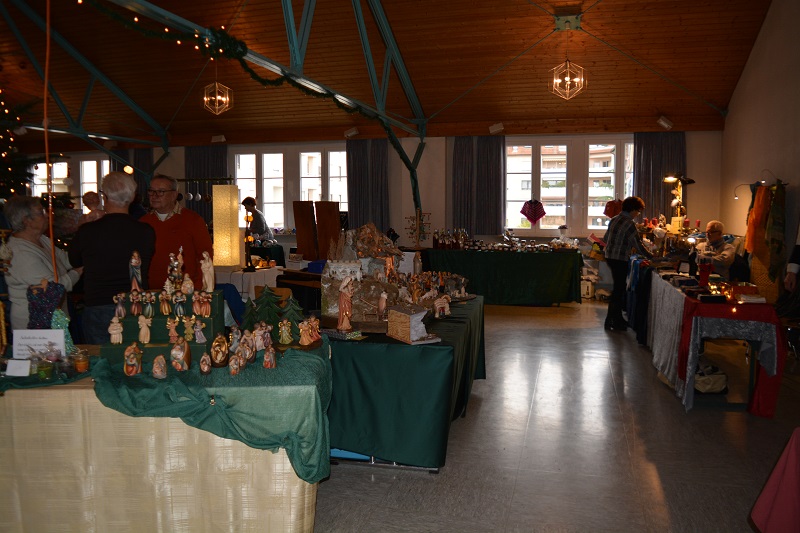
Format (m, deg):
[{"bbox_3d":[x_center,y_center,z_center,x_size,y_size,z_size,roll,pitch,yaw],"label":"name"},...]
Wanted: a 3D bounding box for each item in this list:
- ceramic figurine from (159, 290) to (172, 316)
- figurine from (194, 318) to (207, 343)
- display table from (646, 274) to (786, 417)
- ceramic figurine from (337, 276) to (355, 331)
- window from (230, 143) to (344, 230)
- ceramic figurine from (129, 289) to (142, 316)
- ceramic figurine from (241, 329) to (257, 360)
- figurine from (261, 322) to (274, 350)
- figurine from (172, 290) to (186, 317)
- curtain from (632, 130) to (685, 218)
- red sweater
[{"bbox_3d":[-1.173,0.185,3.000,0.063,0.125,0.055,-1,5,-13],"label":"ceramic figurine"},{"bbox_3d":[-0.943,0.305,2.842,0.053,0.107,0.042,0,6,0],"label":"figurine"},{"bbox_3d":[2.535,0.537,5.065,0.660,0.790,1.880,1,7,15],"label":"display table"},{"bbox_3d":[-0.314,0.219,3.450,0.095,0.316,0.092,5,7,41],"label":"ceramic figurine"},{"bbox_3d":[-2.062,-1.450,11.061,2.449,1.607,0.120,1,6,16],"label":"window"},{"bbox_3d":[-1.307,0.178,2.959,0.053,0.123,0.043,-1,6,-6],"label":"ceramic figurine"},{"bbox_3d":[-0.745,0.383,2.930,0.078,0.150,0.065,0,7,6],"label":"ceramic figurine"},{"bbox_3d":[-0.691,0.360,3.130,0.070,0.140,0.055,1,7,9],"label":"figurine"},{"bbox_3d":[-1.110,0.189,3.020,0.066,0.135,0.055,0,7,0],"label":"figurine"},{"bbox_3d":[4.114,-1.310,9.563,0.800,1.660,0.180,1,7,15],"label":"curtain"},{"bbox_3d":[-1.536,-0.066,3.980,0.530,0.660,0.300,0,6,5],"label":"red sweater"}]

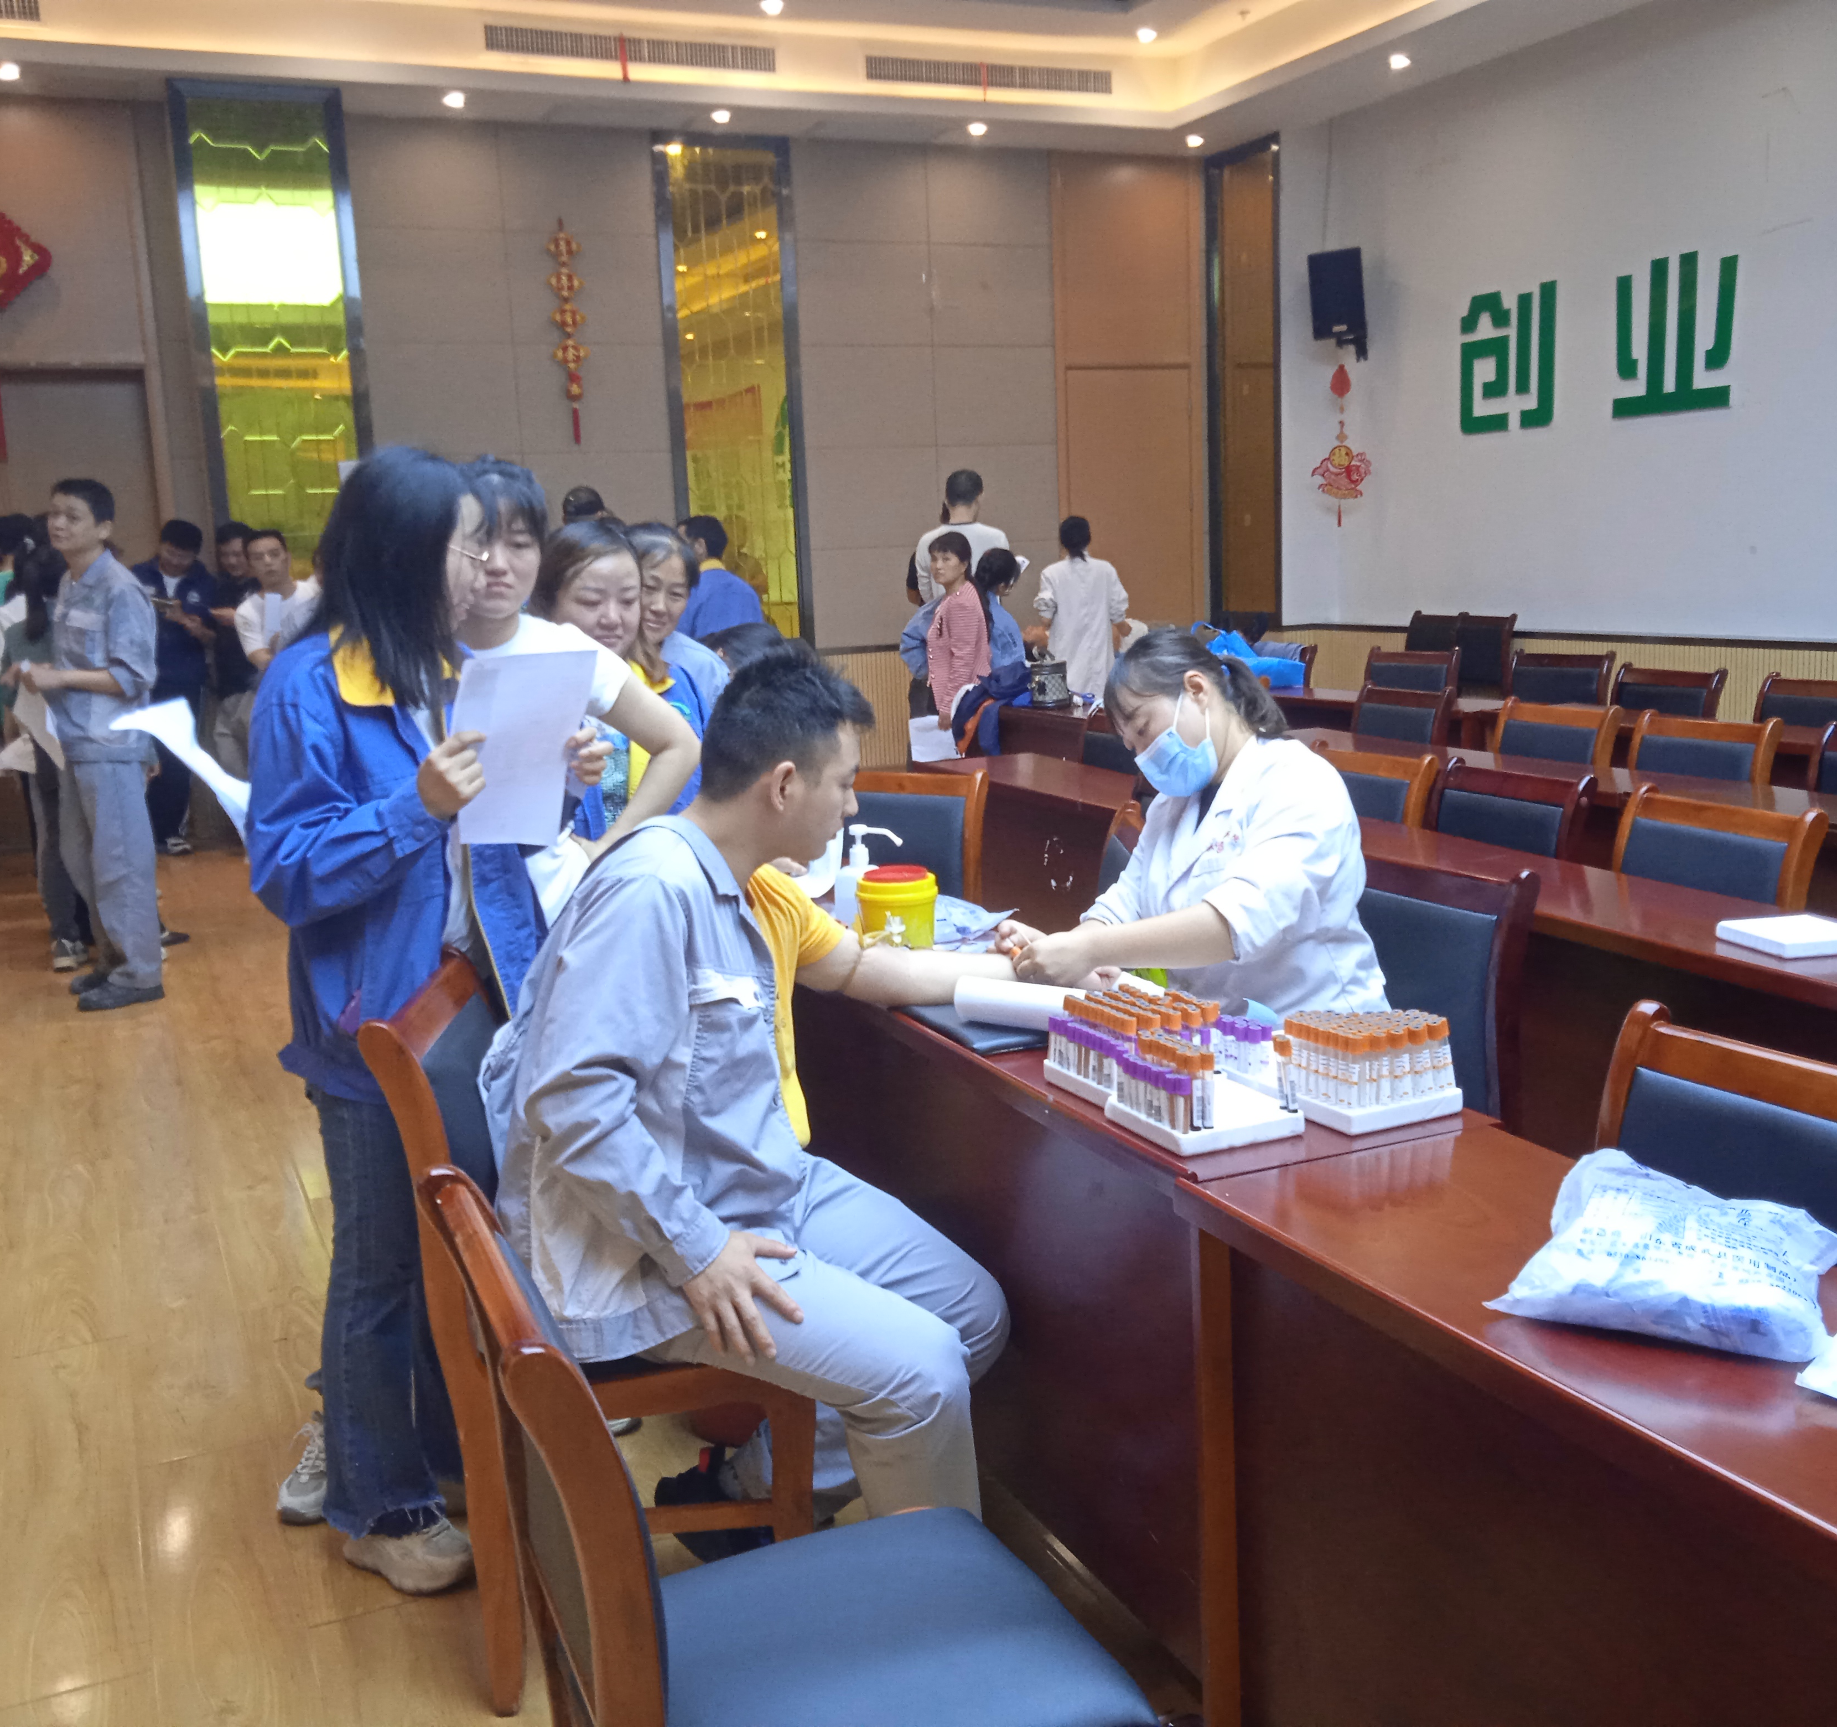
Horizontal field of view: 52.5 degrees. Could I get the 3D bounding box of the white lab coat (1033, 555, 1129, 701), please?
[{"bbox_3d":[0.872,-1.152,9.906,0.510,0.960,0.320,-1,10,7],"label":"white lab coat"}]

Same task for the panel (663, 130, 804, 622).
[{"bbox_3d":[-1.078,-2.755,11.090,0.686,2.868,0.060,-7,11,-25],"label":"panel"}]

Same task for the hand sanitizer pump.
[{"bbox_3d":[-0.093,0.017,3.390,0.123,0.180,0.078,-1,10,7],"label":"hand sanitizer pump"}]

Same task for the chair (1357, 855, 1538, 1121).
[{"bbox_3d":[0.636,0.448,2.988,0.550,0.920,0.455,-7,11,-24],"label":"chair"}]

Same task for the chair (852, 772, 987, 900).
[{"bbox_3d":[-0.138,0.257,4.275,0.455,0.920,0.550,4,12,34],"label":"chair"}]

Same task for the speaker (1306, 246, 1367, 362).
[{"bbox_3d":[2.418,-3.274,10.744,0.290,0.500,0.270,7,22,42],"label":"speaker"}]

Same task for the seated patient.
[{"bbox_3d":[-0.190,0.376,2.609,0.800,1.320,0.680,-2,10,3],"label":"seated patient"}]

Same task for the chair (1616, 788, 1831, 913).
[{"bbox_3d":[1.271,0.347,3.402,0.550,0.920,0.455,-6,11,-21],"label":"chair"}]

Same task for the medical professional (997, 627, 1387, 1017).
[{"bbox_3d":[0.478,0.276,3.058,0.680,1.310,0.520,-5,10,-17],"label":"medical professional"}]

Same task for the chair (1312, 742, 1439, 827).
[{"bbox_3d":[0.861,0.199,4.348,0.550,0.920,0.455,-7,11,-23],"label":"chair"}]

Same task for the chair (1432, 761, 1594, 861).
[{"bbox_3d":[1.062,0.265,3.922,0.550,0.920,0.455,-7,11,-23],"label":"chair"}]

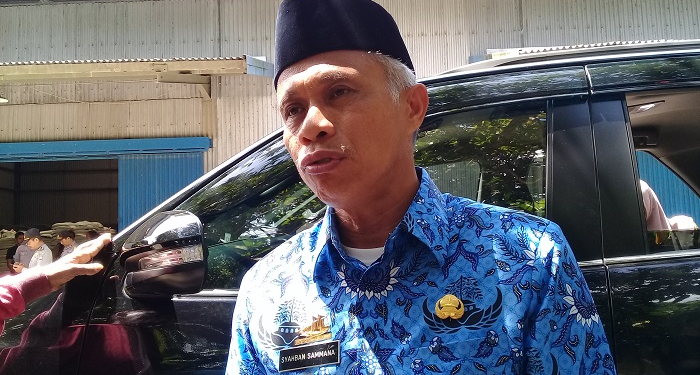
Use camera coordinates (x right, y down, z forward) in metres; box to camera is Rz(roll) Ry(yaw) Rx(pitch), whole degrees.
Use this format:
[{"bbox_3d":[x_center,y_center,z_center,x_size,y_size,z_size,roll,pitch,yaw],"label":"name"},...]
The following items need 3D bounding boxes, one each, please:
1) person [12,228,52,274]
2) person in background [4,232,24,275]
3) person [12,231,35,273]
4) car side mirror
[{"bbox_3d":[-3.764,1.294,7.463,0.460,1.660,0.480,1,-6,-23],"label":"person"},{"bbox_3d":[-4.816,1.483,9.064,0.500,1.670,0.320,0,-6,-18],"label":"person in background"},{"bbox_3d":[-4.156,1.362,8.064,0.500,1.670,0.340,-3,-6,12],"label":"person"},{"bbox_3d":[-0.422,0.152,1.420,0.220,0.200,0.130,-5,-7,30],"label":"car side mirror"}]

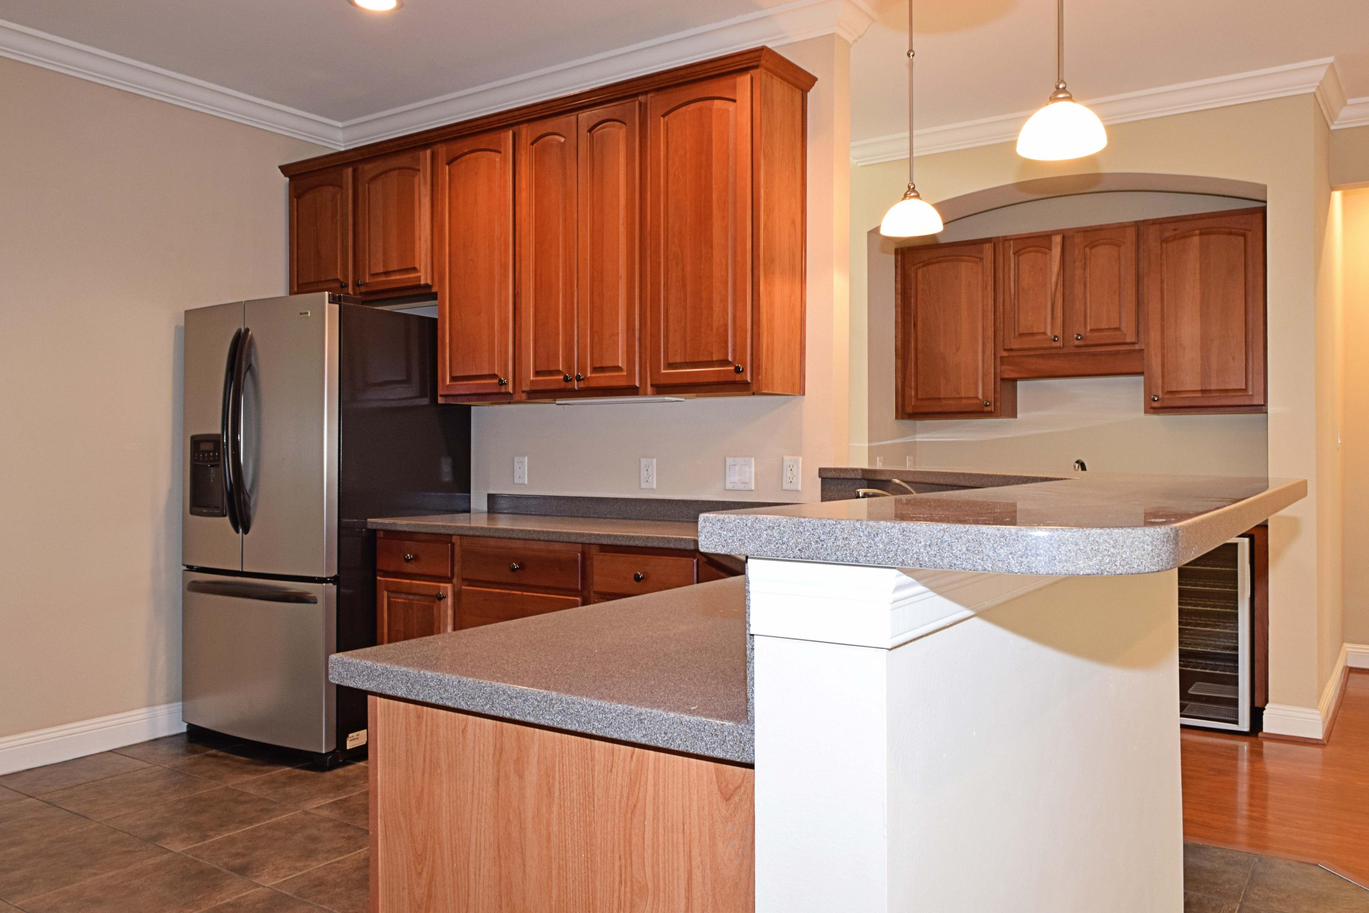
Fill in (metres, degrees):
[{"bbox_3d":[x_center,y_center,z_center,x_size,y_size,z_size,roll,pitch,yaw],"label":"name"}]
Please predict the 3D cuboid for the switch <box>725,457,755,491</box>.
[{"bbox_3d":[0.204,0.065,3.775,0.120,0.119,0.008,0,1,34],"label":"switch"}]

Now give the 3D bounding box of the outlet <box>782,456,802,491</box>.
[{"bbox_3d":[0.384,0.062,3.656,0.073,0.118,0.008,0,1,34],"label":"outlet"}]

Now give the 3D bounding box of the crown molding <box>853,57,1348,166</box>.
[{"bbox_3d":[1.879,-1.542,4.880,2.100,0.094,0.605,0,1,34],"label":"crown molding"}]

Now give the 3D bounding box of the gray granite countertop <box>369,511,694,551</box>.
[{"bbox_3d":[-0.418,0.272,3.828,1.570,0.038,0.612,0,1,34],"label":"gray granite countertop"}]

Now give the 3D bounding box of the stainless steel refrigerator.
[{"bbox_3d":[-1.527,0.276,4.341,0.915,1.775,0.820,0,1,34],"label":"stainless steel refrigerator"}]

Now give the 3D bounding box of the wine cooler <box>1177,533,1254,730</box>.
[{"bbox_3d":[2.303,0.739,4.618,0.485,0.837,0.550,0,1,34],"label":"wine cooler"}]

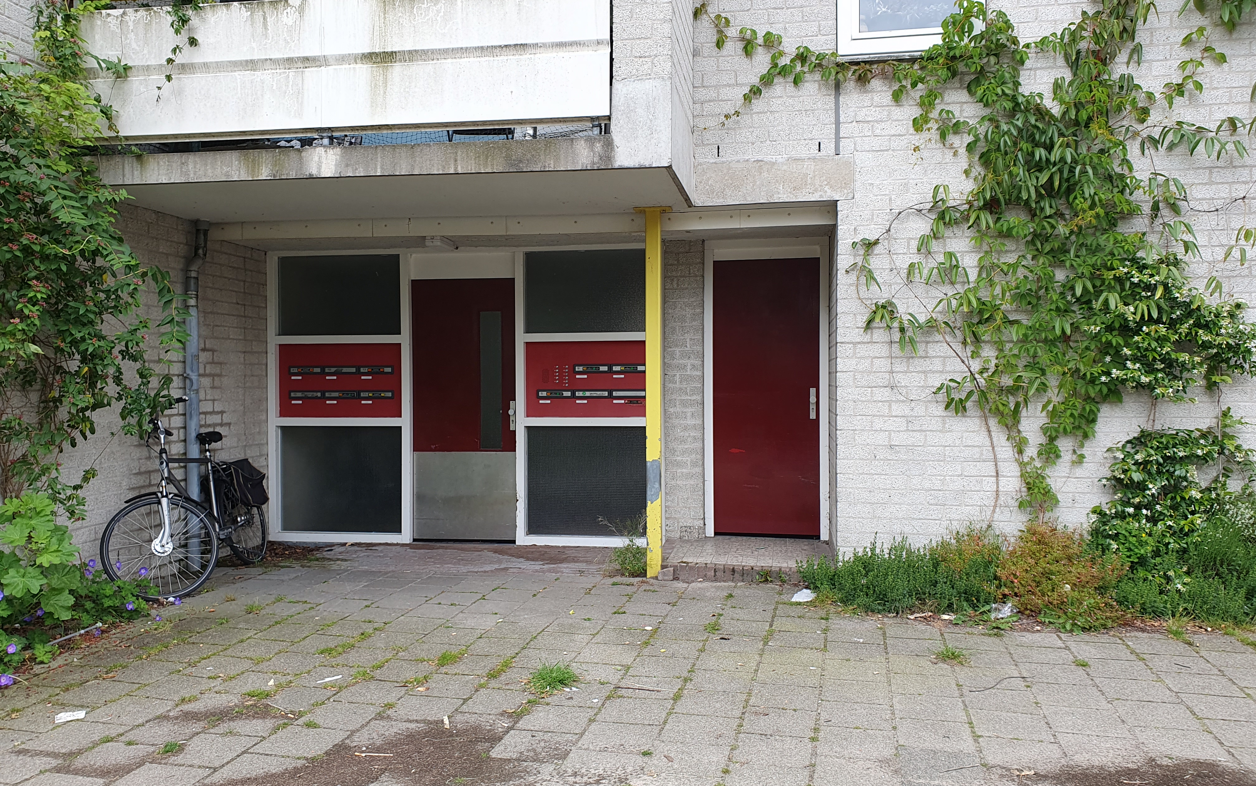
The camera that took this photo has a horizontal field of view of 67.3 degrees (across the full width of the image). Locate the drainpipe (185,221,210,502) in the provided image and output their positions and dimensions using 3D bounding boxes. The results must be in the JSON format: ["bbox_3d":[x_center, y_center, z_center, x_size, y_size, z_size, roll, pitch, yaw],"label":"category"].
[{"bbox_3d":[-3.137,-0.018,6.865,0.130,2.480,0.140,0,1,8],"label":"drainpipe"}]

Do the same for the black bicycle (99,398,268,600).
[{"bbox_3d":[-2.966,0.715,6.644,0.530,1.220,1.550,0,1,8],"label":"black bicycle"}]

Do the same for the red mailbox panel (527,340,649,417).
[{"bbox_3d":[-0.317,-0.106,7.654,1.025,0.610,0.050,0,1,8],"label":"red mailbox panel"}]

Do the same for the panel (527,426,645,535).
[{"bbox_3d":[-0.311,0.717,7.659,1.017,0.883,0.040,0,1,8],"label":"panel"}]

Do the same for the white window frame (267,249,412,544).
[{"bbox_3d":[-2.431,0.031,7.954,1.265,2.450,0.110,0,1,8],"label":"white window frame"}]

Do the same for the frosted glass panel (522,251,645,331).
[{"bbox_3d":[-0.325,-0.819,7.641,1.035,0.661,0.040,0,1,8],"label":"frosted glass panel"}]

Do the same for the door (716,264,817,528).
[{"bbox_3d":[1.092,0.037,7.421,0.825,2.170,0.060,0,1,8],"label":"door"}]

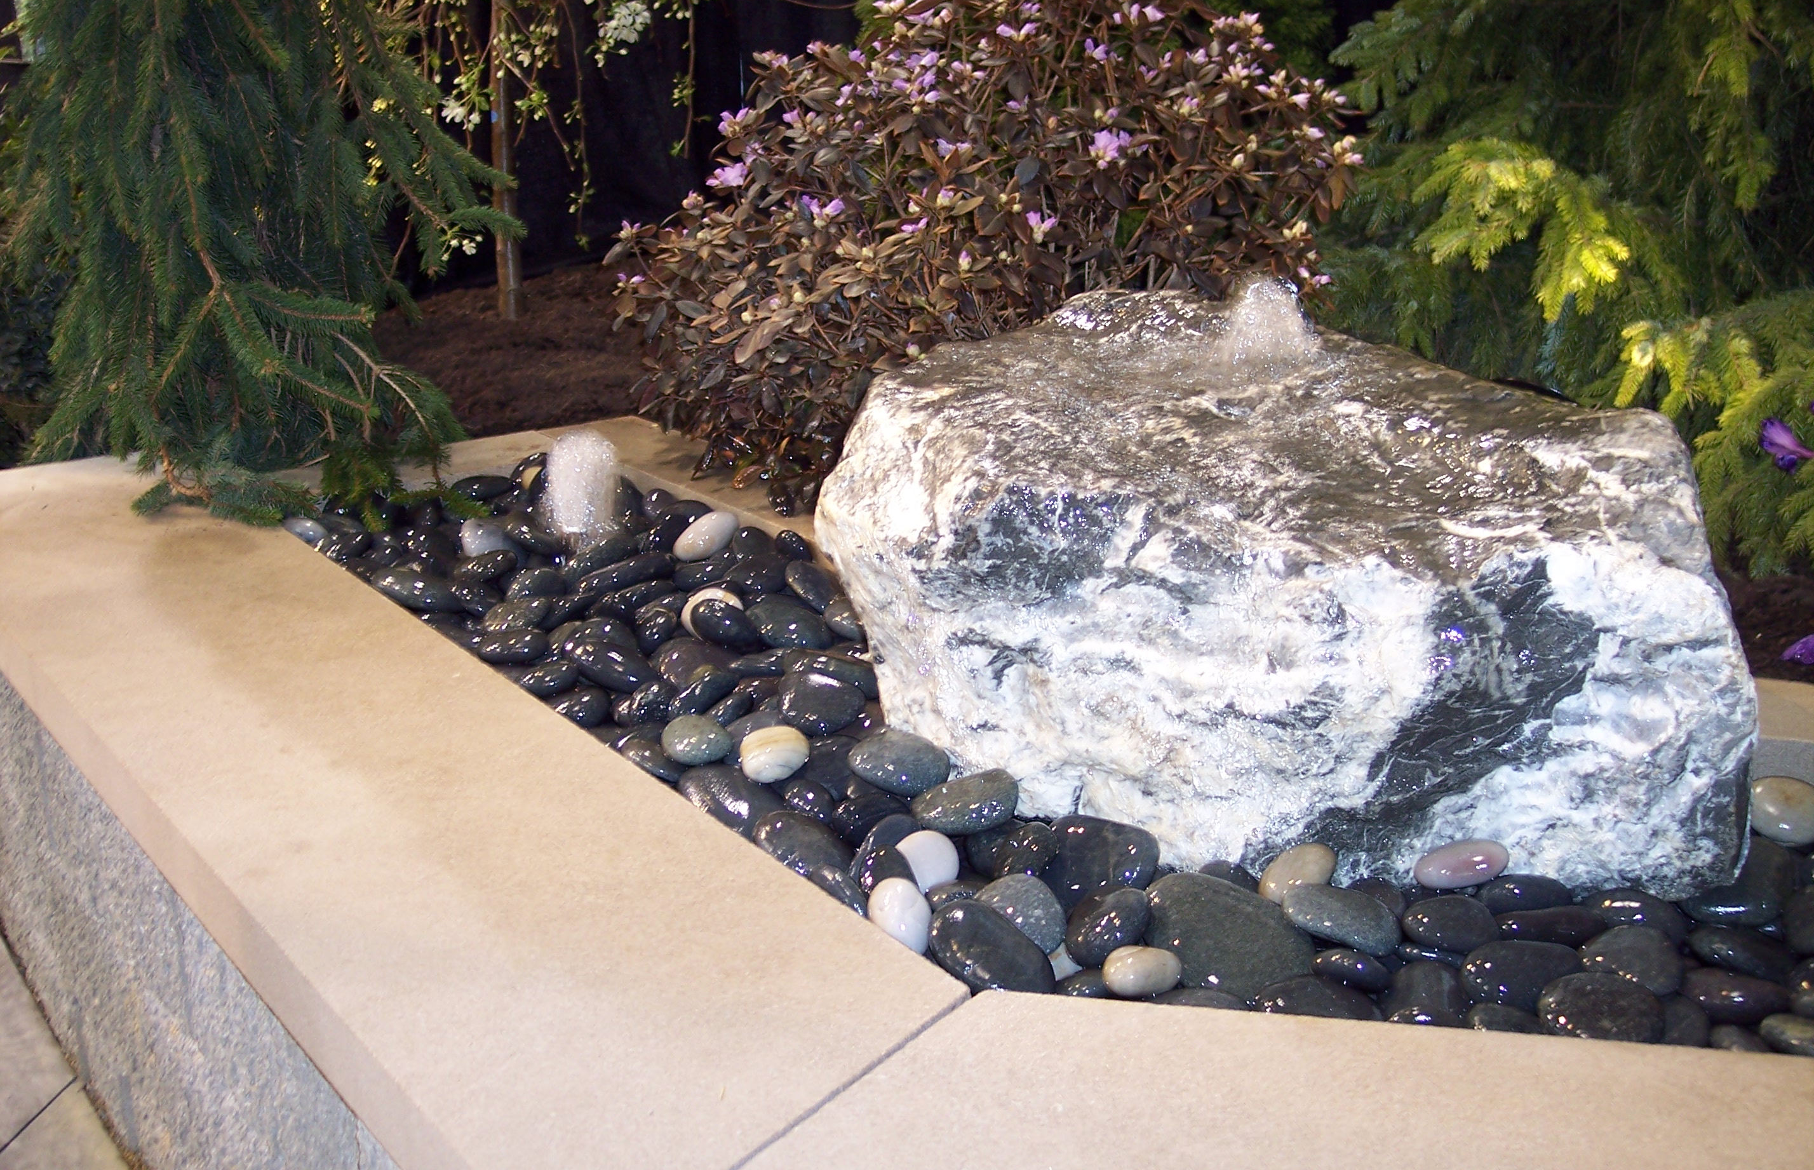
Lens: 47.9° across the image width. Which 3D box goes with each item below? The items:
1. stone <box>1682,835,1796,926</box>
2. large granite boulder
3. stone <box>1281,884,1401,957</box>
[{"bbox_3d":[0.716,0.251,1.753,0.104,0.052,0.106,-1,28,-3],"label":"stone"},{"bbox_3d":[0.362,-0.022,2.034,0.830,0.430,0.540,5,18,18],"label":"large granite boulder"},{"bbox_3d":[0.357,0.276,1.687,0.101,0.046,0.071,16,24,26],"label":"stone"}]

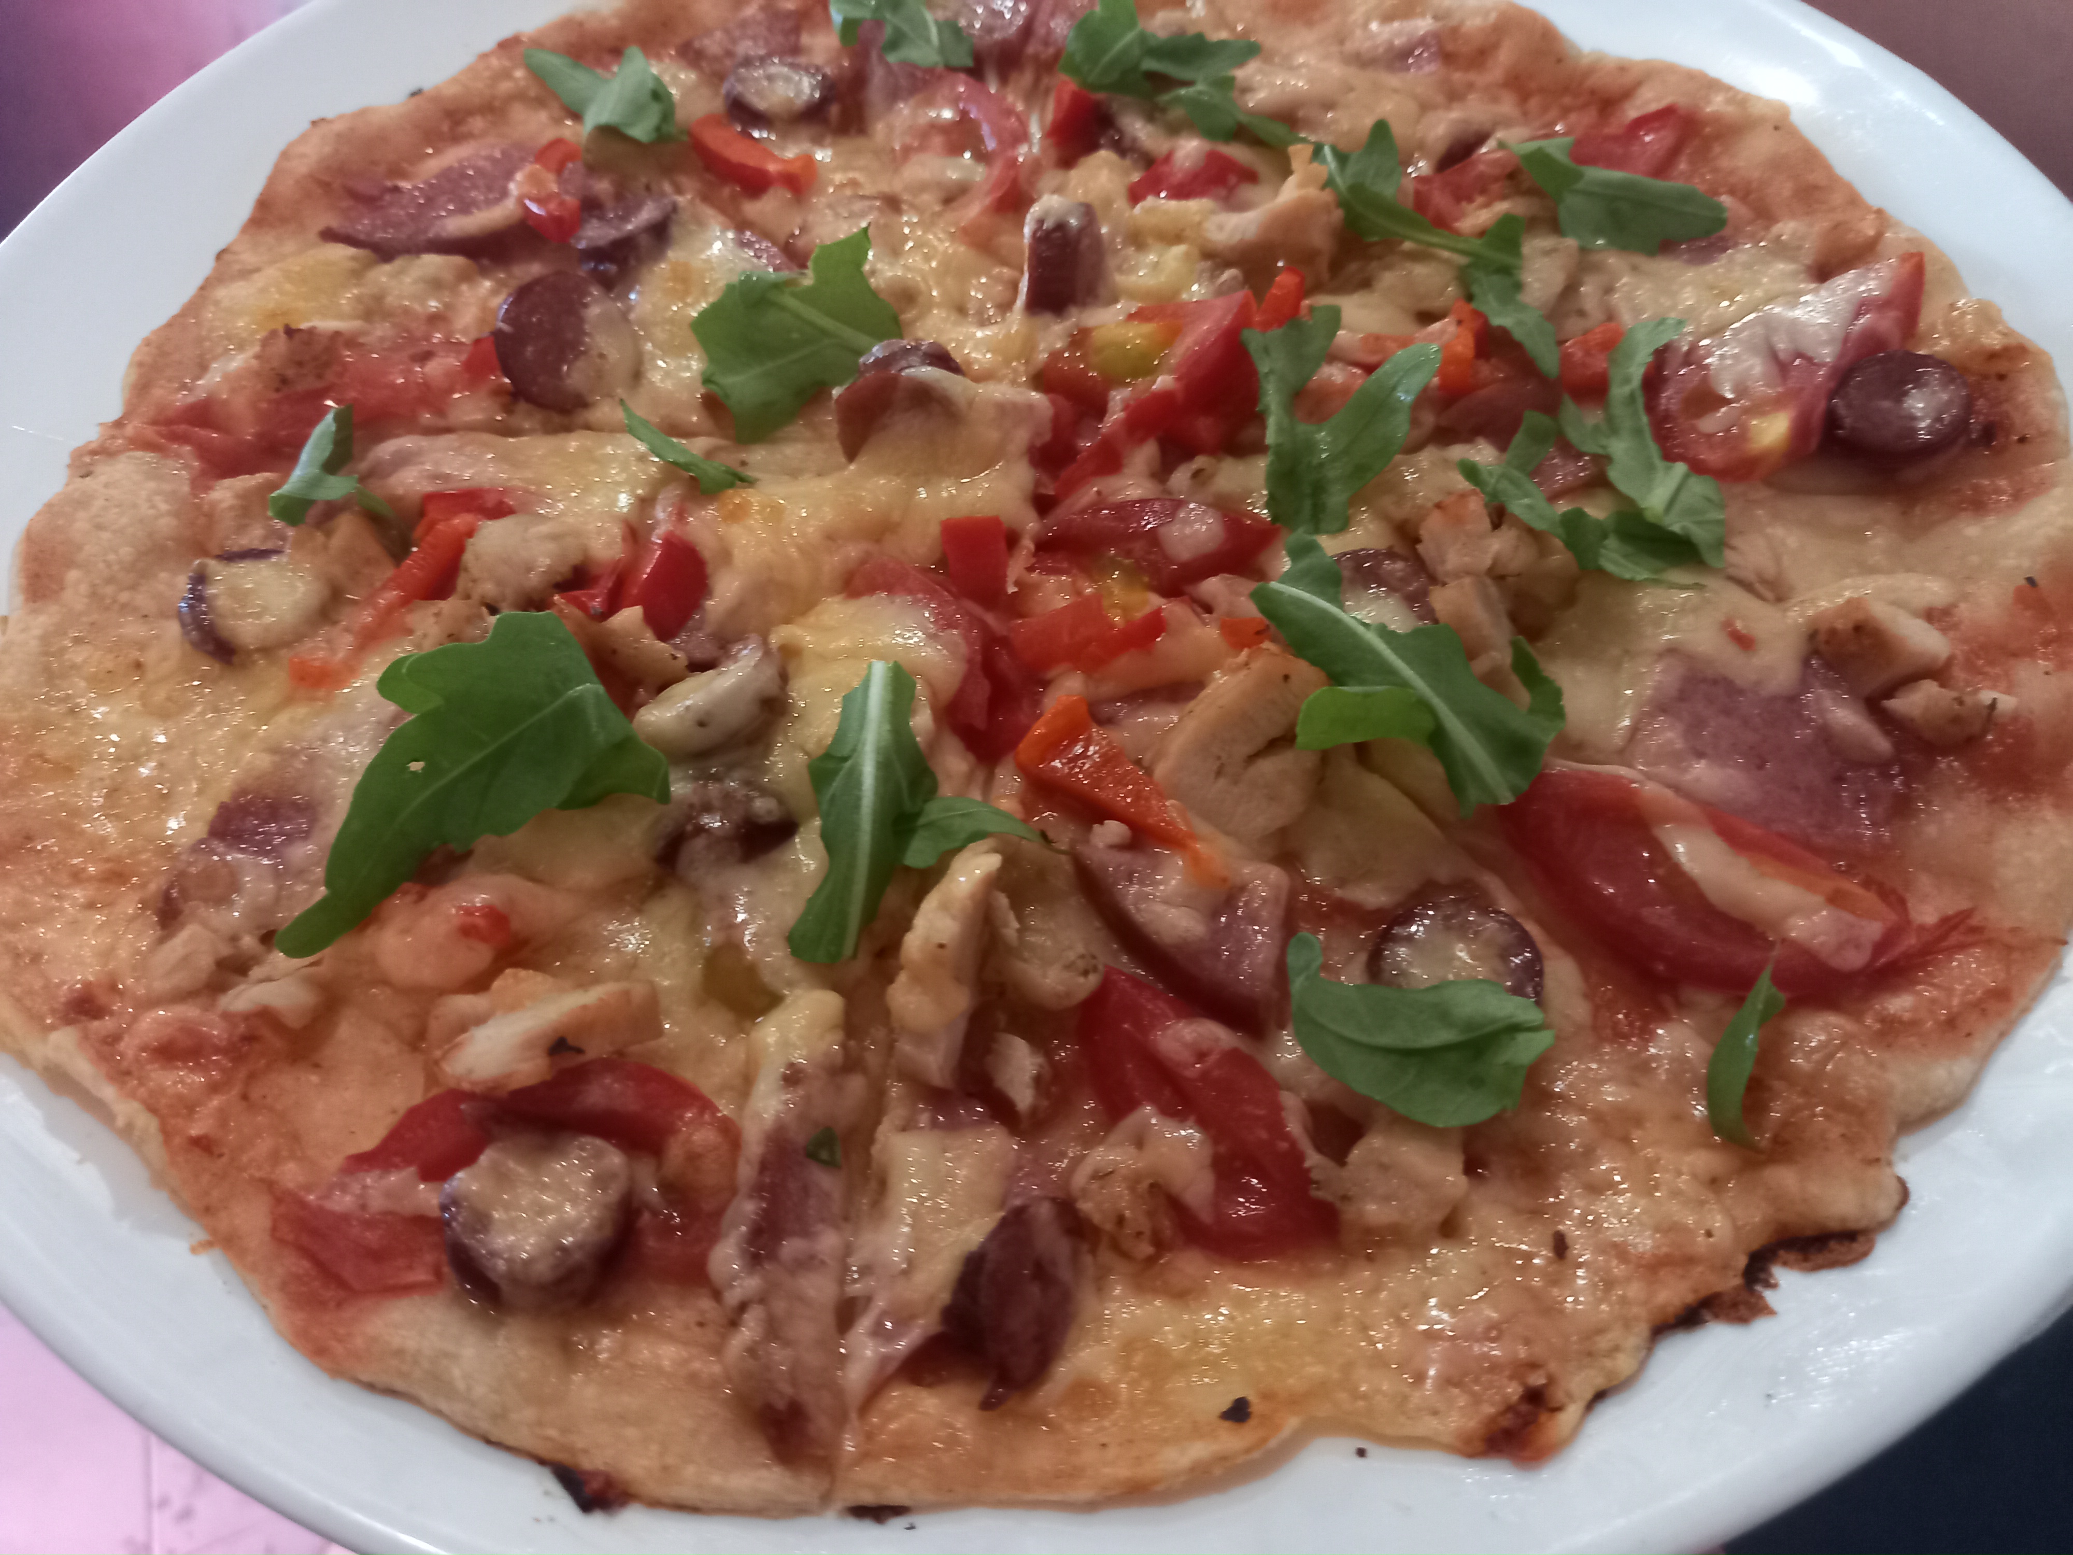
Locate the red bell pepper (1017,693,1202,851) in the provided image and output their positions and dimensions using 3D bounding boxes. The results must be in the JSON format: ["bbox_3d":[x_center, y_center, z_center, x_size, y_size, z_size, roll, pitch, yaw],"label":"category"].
[{"bbox_3d":[0.009,0.000,0.181,0.021,0.007,0.009,35,63,22],"label":"red bell pepper"}]

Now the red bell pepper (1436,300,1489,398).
[{"bbox_3d":[0.061,-0.062,0.216,0.006,0.013,0.005,2,26,-1],"label":"red bell pepper"}]

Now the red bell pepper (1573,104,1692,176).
[{"bbox_3d":[0.098,-0.104,0.246,0.019,0.007,0.012,-21,67,-8],"label":"red bell pepper"}]

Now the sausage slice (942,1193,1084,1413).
[{"bbox_3d":[-0.002,0.049,0.141,0.005,0.018,0.018,2,52,34],"label":"sausage slice"}]

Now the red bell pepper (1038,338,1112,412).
[{"bbox_3d":[0.006,-0.058,0.216,0.010,0.007,0.010,-1,66,1],"label":"red bell pepper"}]

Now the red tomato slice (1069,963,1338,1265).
[{"bbox_3d":[0.018,0.035,0.160,0.018,0.008,0.028,-27,59,-16],"label":"red tomato slice"}]

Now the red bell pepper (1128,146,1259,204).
[{"bbox_3d":[0.025,-0.098,0.243,0.021,0.006,0.011,-5,56,-2],"label":"red bell pepper"}]

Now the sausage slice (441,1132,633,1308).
[{"bbox_3d":[-0.050,0.044,0.150,0.017,0.008,0.017,7,51,-9],"label":"sausage slice"}]

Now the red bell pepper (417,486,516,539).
[{"bbox_3d":[-0.080,-0.037,0.212,0.013,0.006,0.006,1,56,2],"label":"red bell pepper"}]

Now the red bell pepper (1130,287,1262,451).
[{"bbox_3d":[0.023,-0.058,0.214,0.013,0.011,0.021,23,59,16],"label":"red bell pepper"}]

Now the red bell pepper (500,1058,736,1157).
[{"bbox_3d":[-0.043,0.034,0.156,0.023,0.007,0.009,7,56,6],"label":"red bell pepper"}]

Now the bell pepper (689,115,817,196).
[{"bbox_3d":[-0.047,-0.103,0.247,0.022,0.006,0.007,23,59,16],"label":"bell pepper"}]

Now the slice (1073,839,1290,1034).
[{"bbox_3d":[0.016,0.017,0.166,0.014,0.007,0.025,-40,64,-23],"label":"slice"}]

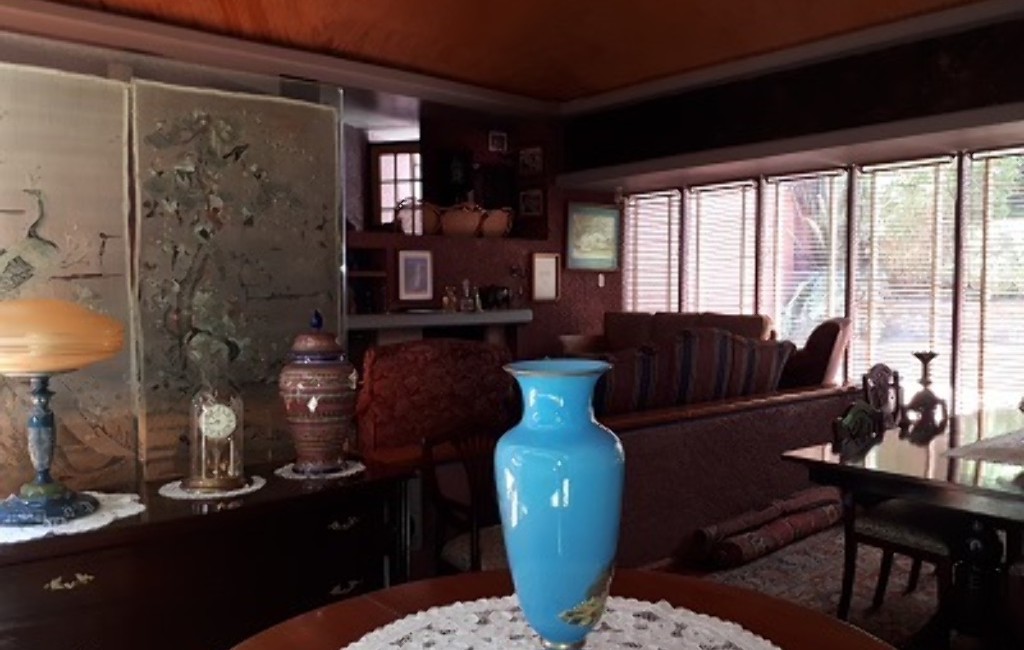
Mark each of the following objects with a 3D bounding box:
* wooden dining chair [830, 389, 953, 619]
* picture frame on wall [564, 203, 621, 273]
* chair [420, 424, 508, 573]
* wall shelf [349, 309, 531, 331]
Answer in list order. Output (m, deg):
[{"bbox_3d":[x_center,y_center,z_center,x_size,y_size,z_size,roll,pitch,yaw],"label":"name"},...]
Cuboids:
[{"bbox_3d":[1.555,0.764,3.136,0.420,0.905,0.510,-3,4,-40],"label":"wooden dining chair"},{"bbox_3d":[0.743,-0.798,7.254,0.703,0.605,0.030,-3,4,-40],"label":"picture frame on wall"},{"bbox_3d":[0.043,0.787,2.794,0.550,0.890,0.520,-3,4,-40],"label":"chair"},{"bbox_3d":[-0.573,-0.048,6.019,1.700,0.107,0.280,-3,4,-40],"label":"wall shelf"}]

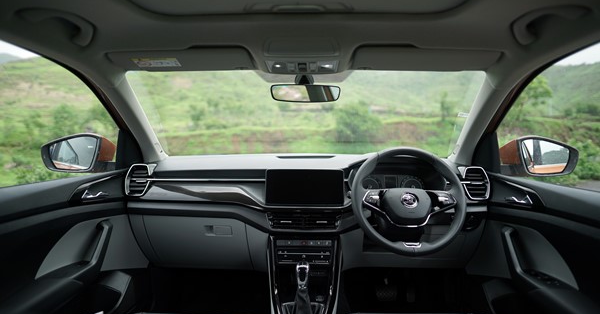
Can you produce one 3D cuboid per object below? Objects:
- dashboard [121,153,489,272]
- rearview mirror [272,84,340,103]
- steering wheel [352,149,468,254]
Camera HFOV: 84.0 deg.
[{"bbox_3d":[0.023,0.204,1.431,1.420,0.430,0.460,0,6,0],"label":"dashboard"},{"bbox_3d":[0.021,-0.215,1.140,0.236,0.064,0.042,-1,9,-10],"label":"rearview mirror"},{"bbox_3d":[0.367,0.144,1.120,0.370,0.370,0.100,0,-20,1],"label":"steering wheel"}]

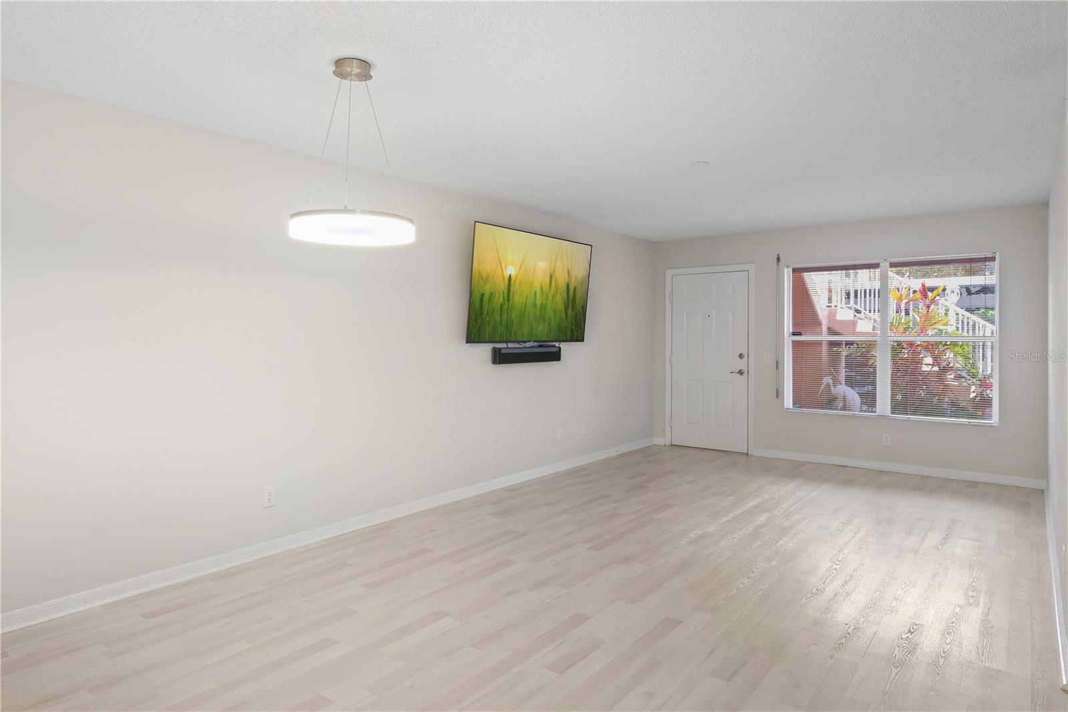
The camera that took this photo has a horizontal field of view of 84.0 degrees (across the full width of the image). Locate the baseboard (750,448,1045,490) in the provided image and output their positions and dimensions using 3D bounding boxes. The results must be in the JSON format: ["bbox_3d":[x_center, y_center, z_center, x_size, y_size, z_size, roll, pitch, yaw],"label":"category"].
[{"bbox_3d":[3.472,1.106,5.952,2.516,0.080,0.015,1,2,36],"label":"baseboard"}]

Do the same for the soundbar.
[{"bbox_3d":[-0.050,-0.009,5.388,0.085,0.138,0.885,2,3,40],"label":"soundbar"}]

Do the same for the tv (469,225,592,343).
[{"bbox_3d":[0.002,-0.601,5.344,0.060,0.960,1.670,9,7,38],"label":"tv"}]

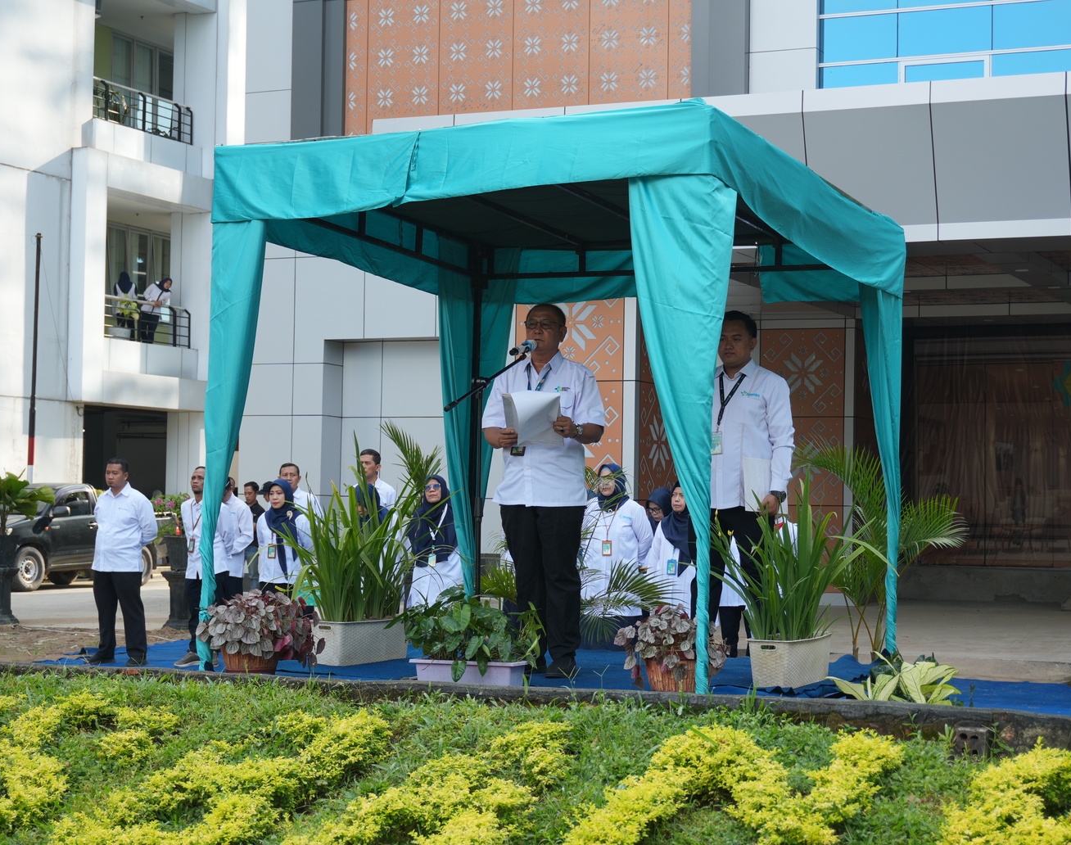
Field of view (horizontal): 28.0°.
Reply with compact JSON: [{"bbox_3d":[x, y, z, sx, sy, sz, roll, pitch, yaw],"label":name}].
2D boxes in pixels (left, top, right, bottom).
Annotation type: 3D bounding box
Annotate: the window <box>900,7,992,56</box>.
[{"bbox_3d":[5.154,-4.913,27.000,1.220,0.600,0.100,0,-2,25],"label":"window"}]

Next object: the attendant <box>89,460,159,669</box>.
[{"bbox_3d":[-3.439,1.145,17.769,0.560,1.700,0.420,0,-2,30],"label":"attendant"}]

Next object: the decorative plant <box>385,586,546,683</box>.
[{"bbox_3d":[-0.312,0.933,9.450,0.620,0.450,0.380,0,-2,18],"label":"decorative plant"}]

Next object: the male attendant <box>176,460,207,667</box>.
[{"bbox_3d":[-2.763,1.201,17.965,0.460,1.670,0.310,-1,-3,30],"label":"male attendant"}]

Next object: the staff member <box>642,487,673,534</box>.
[{"bbox_3d":[0.956,1.269,16.670,0.460,1.530,0.340,-1,-3,33],"label":"staff member"}]

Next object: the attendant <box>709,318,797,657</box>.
[{"bbox_3d":[0.969,0.320,10.219,0.560,1.710,0.380,0,-2,22],"label":"attendant"}]

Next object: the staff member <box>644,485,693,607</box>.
[{"bbox_3d":[1.083,1.241,16.365,0.470,1.570,0.310,0,-2,22],"label":"staff member"}]

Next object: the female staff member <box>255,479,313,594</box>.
[{"bbox_3d":[-2.091,1.260,17.963,0.450,1.570,0.290,0,-2,26],"label":"female staff member"}]

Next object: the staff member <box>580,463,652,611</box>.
[{"bbox_3d":[0.553,1.097,15.171,0.530,1.620,0.400,0,-2,25],"label":"staff member"}]

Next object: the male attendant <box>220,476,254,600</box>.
[{"bbox_3d":[-2.664,1.255,18.664,0.460,1.620,0.300,0,-3,28],"label":"male attendant"}]

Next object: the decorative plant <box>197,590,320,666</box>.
[{"bbox_3d":[-1.278,0.955,9.950,0.540,0.350,0.480,0,-2,8],"label":"decorative plant"}]

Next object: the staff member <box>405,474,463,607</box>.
[{"bbox_3d":[-0.845,1.231,17.971,0.500,1.600,0.380,0,-2,27],"label":"staff member"}]

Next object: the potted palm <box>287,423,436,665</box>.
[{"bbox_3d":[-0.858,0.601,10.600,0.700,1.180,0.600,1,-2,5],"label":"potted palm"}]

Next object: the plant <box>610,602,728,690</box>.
[{"bbox_3d":[0.585,0.974,9.300,0.500,0.380,0.460,1,-2,0],"label":"plant"}]

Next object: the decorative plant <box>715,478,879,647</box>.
[{"bbox_3d":[1.169,0.604,9.550,0.710,0.760,0.600,1,-2,-7],"label":"decorative plant"}]

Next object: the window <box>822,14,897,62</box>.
[{"bbox_3d":[4.537,-5.365,30.000,1.040,0.630,0.070,0,-2,24],"label":"window"}]

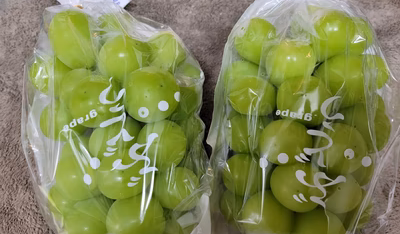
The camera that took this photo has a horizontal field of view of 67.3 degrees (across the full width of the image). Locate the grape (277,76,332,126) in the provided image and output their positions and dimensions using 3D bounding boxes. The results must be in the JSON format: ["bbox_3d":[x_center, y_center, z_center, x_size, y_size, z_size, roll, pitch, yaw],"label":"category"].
[{"bbox_3d":[0.060,-0.009,0.175,0.030,0.030,0.029,0,67,0],"label":"grape"}]

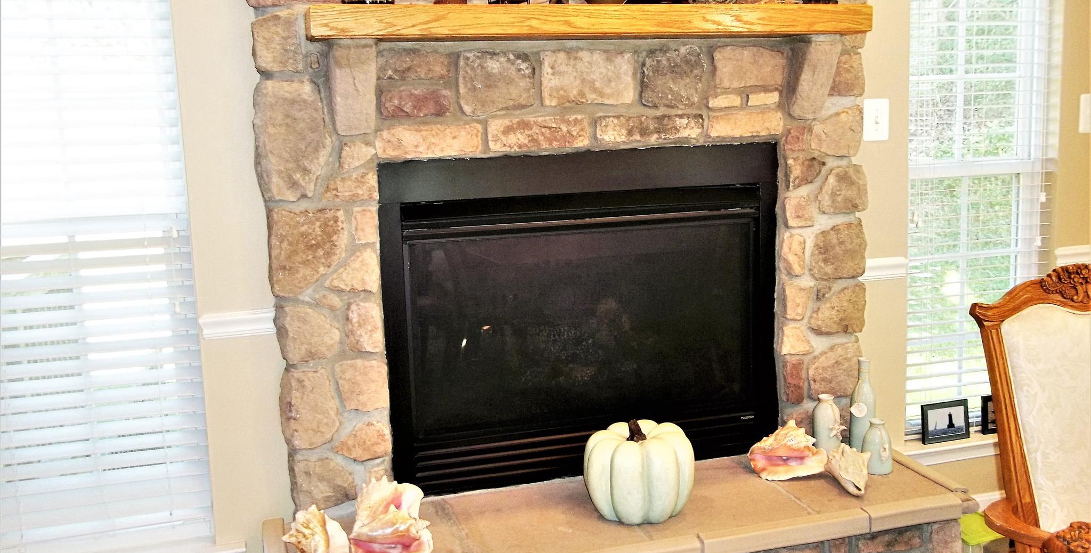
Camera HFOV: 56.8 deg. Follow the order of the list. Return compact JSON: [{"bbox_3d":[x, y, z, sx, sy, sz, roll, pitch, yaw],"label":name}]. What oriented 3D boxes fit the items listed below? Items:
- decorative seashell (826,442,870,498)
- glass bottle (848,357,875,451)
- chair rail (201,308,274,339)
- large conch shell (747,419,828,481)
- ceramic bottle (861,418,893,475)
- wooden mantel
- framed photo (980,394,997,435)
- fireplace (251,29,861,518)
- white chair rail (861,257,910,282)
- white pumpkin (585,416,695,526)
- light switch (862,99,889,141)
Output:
[{"bbox_3d":[0.804,0.507,2.667,0.100,0.110,0.155,-2,8,0],"label":"decorative seashell"},{"bbox_3d":[0.909,0.377,2.894,0.071,0.296,0.071,-5,8,-16],"label":"glass bottle"},{"bbox_3d":[-0.769,0.118,2.523,0.188,0.060,0.027,-4,8,-17],"label":"chair rail"},{"bbox_3d":[0.674,0.481,2.775,0.200,0.140,0.150,-5,8,-16],"label":"large conch shell"},{"bbox_3d":[0.896,0.457,2.722,0.079,0.142,0.079,-4,8,-17],"label":"ceramic bottle"},{"bbox_3d":[0.142,-0.630,2.535,1.440,0.077,0.184,-4,8,-17],"label":"wooden mantel"},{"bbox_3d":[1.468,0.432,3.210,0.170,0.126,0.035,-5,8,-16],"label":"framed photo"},{"bbox_3d":[0.131,-0.026,2.673,1.646,1.187,0.180,-5,8,-16],"label":"fireplace"},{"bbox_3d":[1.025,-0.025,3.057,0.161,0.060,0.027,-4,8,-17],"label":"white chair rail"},{"bbox_3d":[0.228,0.467,2.477,0.270,0.236,0.270,-2,8,0],"label":"white pumpkin"},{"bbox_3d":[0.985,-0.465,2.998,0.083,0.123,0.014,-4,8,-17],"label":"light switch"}]

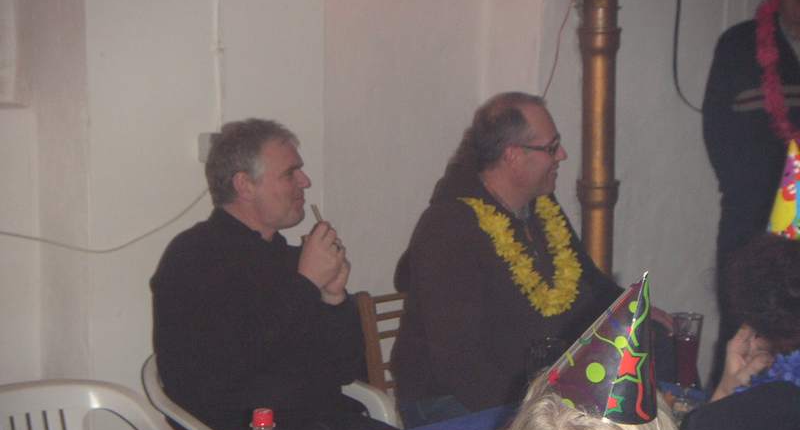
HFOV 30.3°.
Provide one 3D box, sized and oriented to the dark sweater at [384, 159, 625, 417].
[{"bbox_3d":[0.275,0.165,3.480,0.500,0.660,0.660,7,10,44],"label":"dark sweater"}]

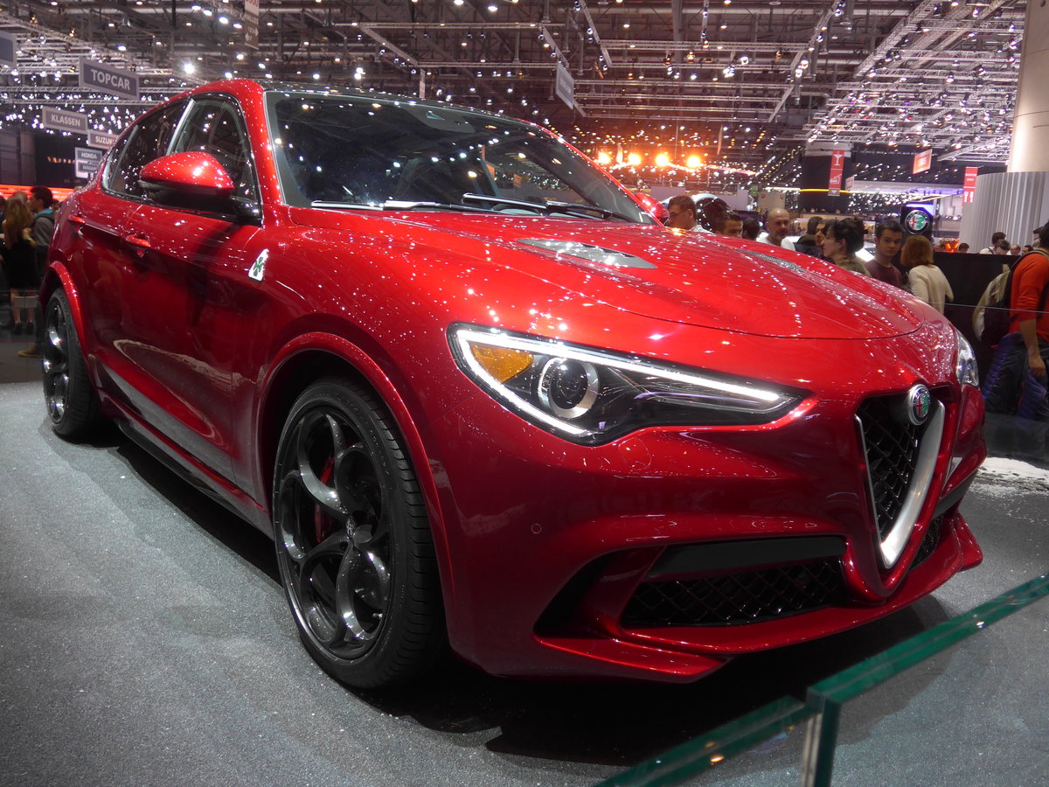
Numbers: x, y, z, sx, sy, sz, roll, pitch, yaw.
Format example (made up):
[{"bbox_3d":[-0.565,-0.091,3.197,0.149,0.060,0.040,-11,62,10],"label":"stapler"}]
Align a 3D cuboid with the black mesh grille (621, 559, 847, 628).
[{"bbox_3d":[0.441,0.413,1.826,0.524,0.111,0.101,-2,11,-22],"label":"black mesh grille"}]

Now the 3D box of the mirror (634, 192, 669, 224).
[{"bbox_3d":[0.545,-0.746,3.649,0.232,0.171,0.181,-5,13,-38],"label":"mirror"}]

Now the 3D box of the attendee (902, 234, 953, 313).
[{"bbox_3d":[3.040,-0.390,6.800,0.470,1.650,0.320,3,10,3],"label":"attendee"}]

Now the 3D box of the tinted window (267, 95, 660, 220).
[{"bbox_3d":[-0.200,-0.790,3.047,1.470,0.111,0.826,-5,46,-38],"label":"tinted window"}]

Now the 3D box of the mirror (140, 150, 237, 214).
[{"bbox_3d":[-0.944,-0.596,2.465,0.232,0.171,0.181,-5,13,-38],"label":"mirror"}]

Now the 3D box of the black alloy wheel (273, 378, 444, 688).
[{"bbox_3d":[-0.364,0.318,2.121,0.262,0.735,0.730,-5,13,-38],"label":"black alloy wheel"}]

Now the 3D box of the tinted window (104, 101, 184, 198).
[{"bbox_3d":[-1.604,-0.984,3.646,0.070,0.433,0.866,24,-6,-39],"label":"tinted window"}]

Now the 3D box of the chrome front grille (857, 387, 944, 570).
[{"bbox_3d":[0.794,0.184,1.896,0.363,0.393,0.101,-5,8,-38],"label":"chrome front grille"}]

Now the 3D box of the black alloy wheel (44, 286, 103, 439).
[{"bbox_3d":[-2.136,-0.155,4.287,0.287,0.735,0.730,-5,13,-38],"label":"black alloy wheel"}]

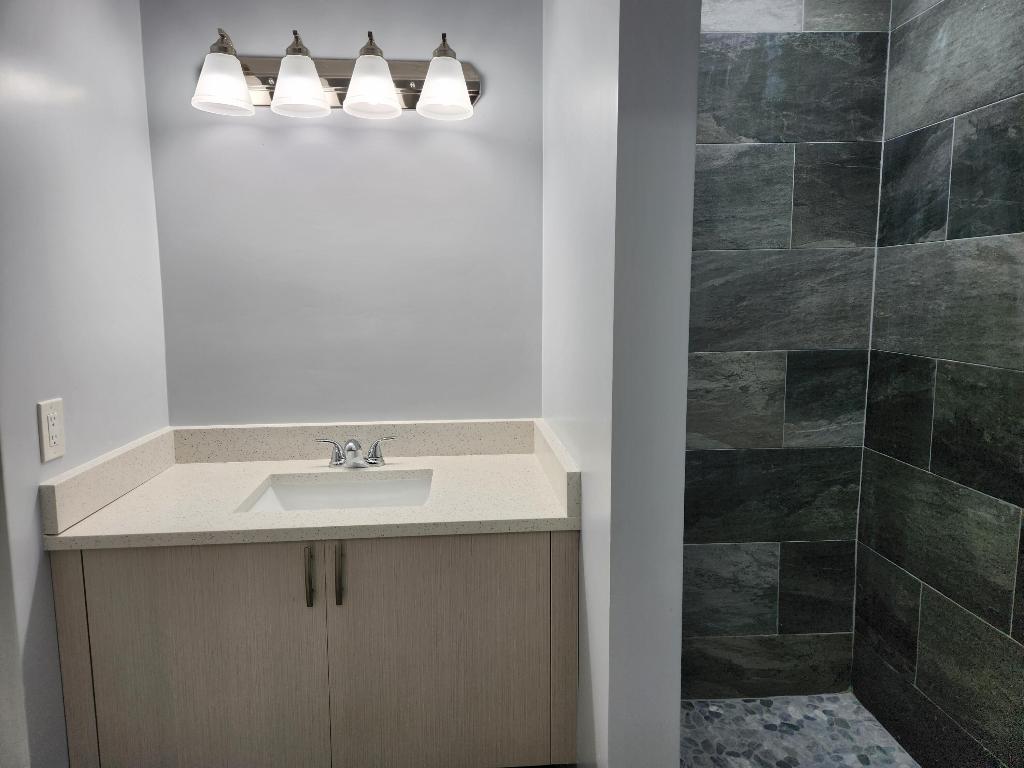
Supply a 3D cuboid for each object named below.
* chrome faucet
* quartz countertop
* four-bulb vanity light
[{"bbox_3d":[-0.431,0.186,1.872,0.224,0.092,0.138,-1,7,-5],"label":"chrome faucet"},{"bbox_3d":[-0.418,0.268,1.702,1.080,0.029,0.626,-1,7,-5],"label":"quartz countertop"},{"bbox_3d":[-0.455,-0.813,1.784,0.762,0.194,0.188,-1,7,-5],"label":"four-bulb vanity light"}]

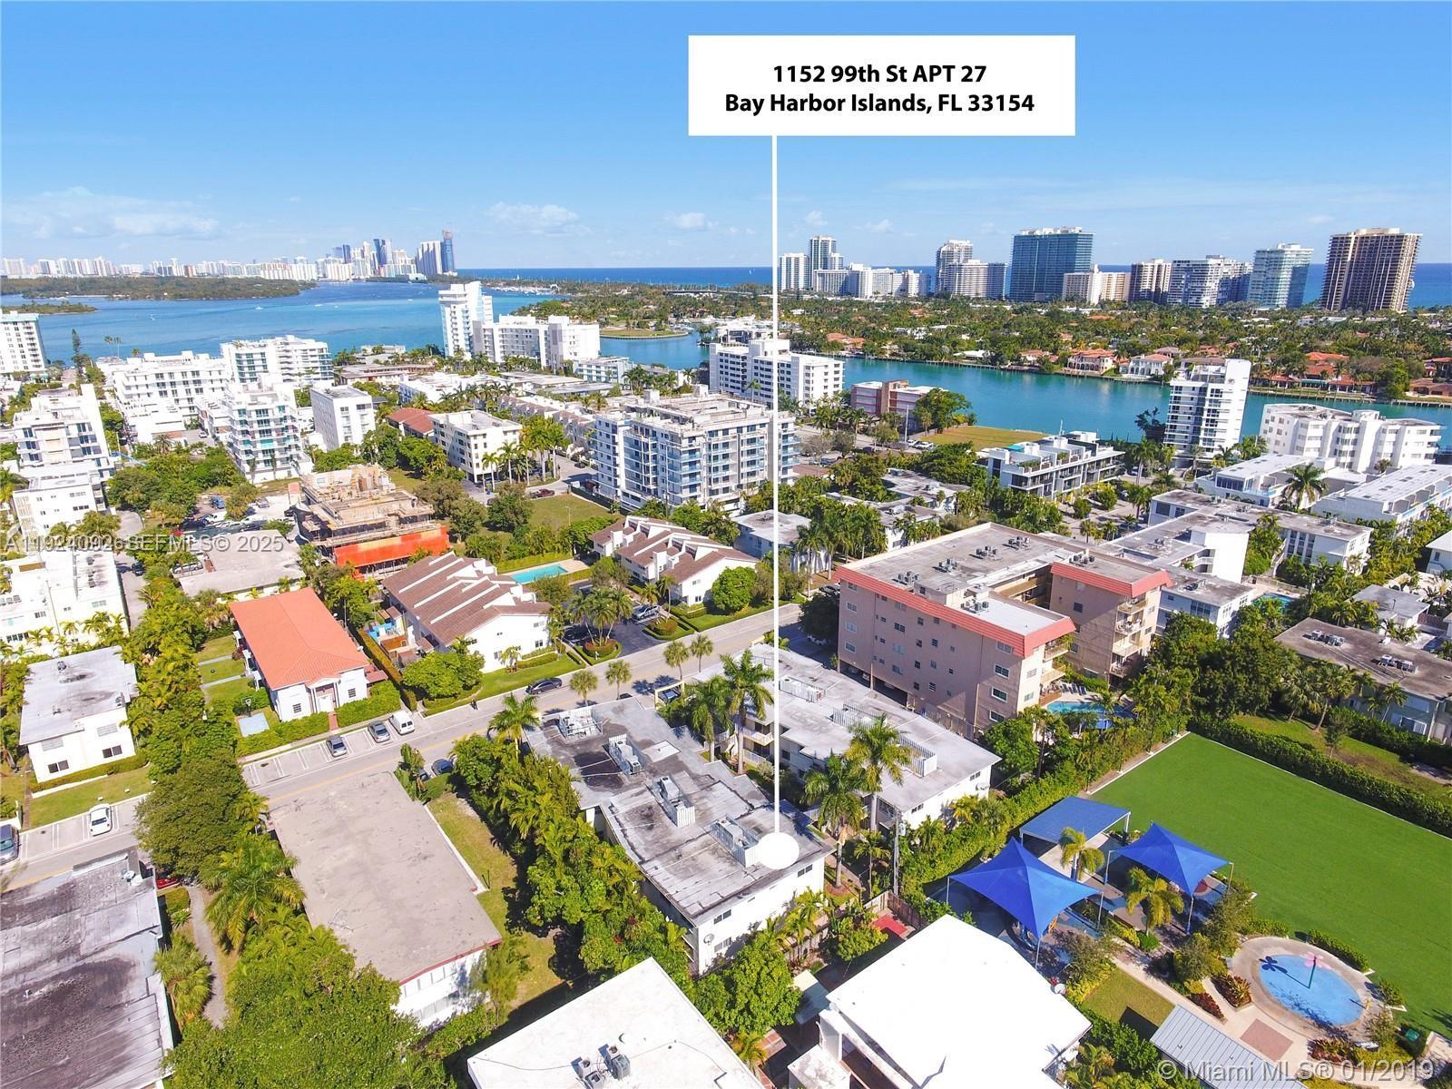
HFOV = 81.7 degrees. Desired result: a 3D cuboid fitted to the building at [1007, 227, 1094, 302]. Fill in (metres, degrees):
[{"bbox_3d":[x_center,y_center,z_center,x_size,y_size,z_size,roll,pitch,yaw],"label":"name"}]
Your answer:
[{"bbox_3d":[424.180,-359.930,1101.770,38.000,96.000,92.000,-14,23,-34],"label":"building"}]

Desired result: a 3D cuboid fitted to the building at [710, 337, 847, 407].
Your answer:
[{"bbox_3d":[22.156,-79.391,379.443,27.690,23.160,61.020,-14,23,-34],"label":"building"}]

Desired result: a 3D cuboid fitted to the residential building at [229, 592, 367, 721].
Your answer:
[{"bbox_3d":[-65.970,14.940,128.790,12.700,6.800,39.100,-14,23,-34],"label":"residential building"}]

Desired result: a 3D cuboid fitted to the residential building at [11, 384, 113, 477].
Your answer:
[{"bbox_3d":[-175.957,-26.874,224.047,17.655,24.717,36.319,-14,23,-34],"label":"residential building"}]

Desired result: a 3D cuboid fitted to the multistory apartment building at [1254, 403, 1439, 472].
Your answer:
[{"bbox_3d":[184.927,-32.292,250.800,27.000,14.300,41.000,-17,25,-41],"label":"multistory apartment building"}]

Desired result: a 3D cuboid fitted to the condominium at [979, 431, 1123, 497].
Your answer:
[{"bbox_3d":[83.383,-19.064,216.383,42.876,12.106,17.150,-14,23,-34],"label":"condominium"}]

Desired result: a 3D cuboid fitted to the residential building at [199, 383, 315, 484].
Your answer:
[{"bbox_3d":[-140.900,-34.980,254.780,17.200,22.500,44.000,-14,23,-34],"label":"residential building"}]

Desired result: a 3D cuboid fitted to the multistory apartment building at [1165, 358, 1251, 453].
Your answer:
[{"bbox_3d":[141.352,-39.070,246.656,18.361,30.265,18.664,11,22,31],"label":"multistory apartment building"}]

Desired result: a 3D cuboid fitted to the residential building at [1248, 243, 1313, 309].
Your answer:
[{"bbox_3d":[566.284,-267.394,856.844,60.000,72.000,27.000,-13,22,-32],"label":"residential building"}]

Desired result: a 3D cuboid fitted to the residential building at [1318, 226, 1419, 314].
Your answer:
[{"bbox_3d":[624.200,-260.550,816.490,34.000,86.000,59.000,-14,23,-34],"label":"residential building"}]

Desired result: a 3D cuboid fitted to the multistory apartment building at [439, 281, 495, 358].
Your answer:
[{"bbox_3d":[-160.416,-136.188,515.719,27.000,47.000,20.000,-13,22,-32],"label":"multistory apartment building"}]

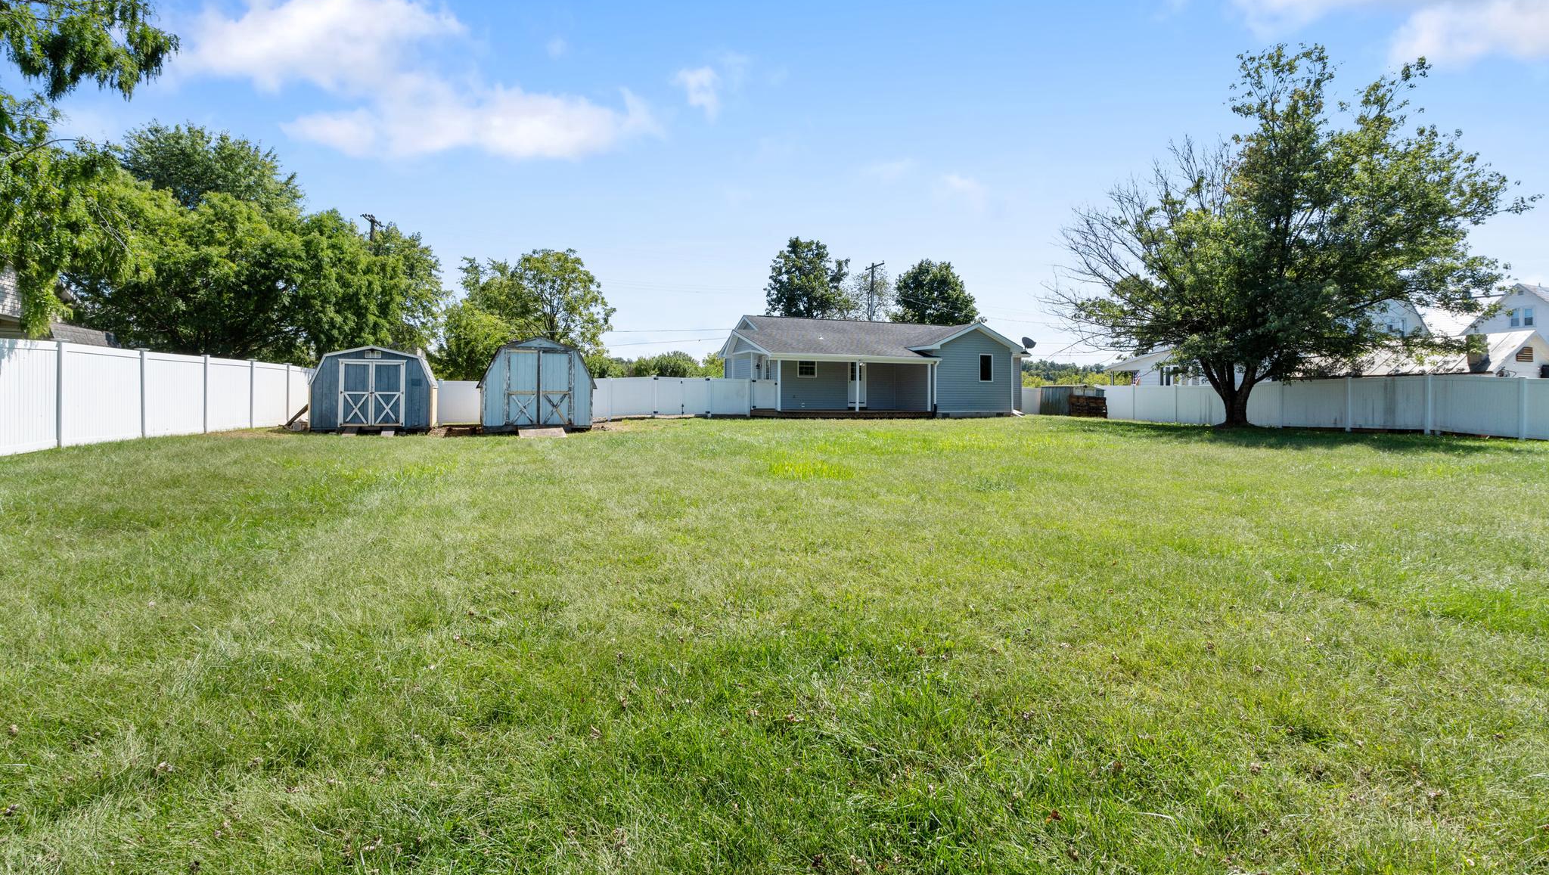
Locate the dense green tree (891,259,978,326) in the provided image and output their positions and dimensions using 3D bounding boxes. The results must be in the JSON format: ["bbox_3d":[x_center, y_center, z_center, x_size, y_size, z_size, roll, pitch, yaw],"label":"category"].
[{"bbox_3d":[11.700,-7.150,50.000,7.000,11.700,6.800,0,0,0],"label":"dense green tree"}]

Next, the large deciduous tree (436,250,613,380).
[{"bbox_3d":[-13.400,-5.400,37.000,9.000,9.400,8.200,0,0,0],"label":"large deciduous tree"}]

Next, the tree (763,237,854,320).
[{"bbox_3d":[2.500,-7.950,50.000,7.200,13.300,7.000,0,0,0],"label":"tree"}]

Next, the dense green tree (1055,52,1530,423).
[{"bbox_3d":[16.800,-7.050,24.000,13.800,13.400,12.800,0,0,0],"label":"dense green tree"}]

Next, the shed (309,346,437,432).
[{"bbox_3d":[-12.160,-1.430,21.200,3.150,2.420,2.700,0,0,-21],"label":"shed"}]

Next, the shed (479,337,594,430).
[{"bbox_3d":[-7.470,-1.600,21.500,3.200,2.650,3.000,0,0,-22],"label":"shed"}]

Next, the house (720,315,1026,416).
[{"bbox_3d":[5.150,-3.650,37.000,14.700,5.300,10.400,0,0,-17],"label":"house"}]

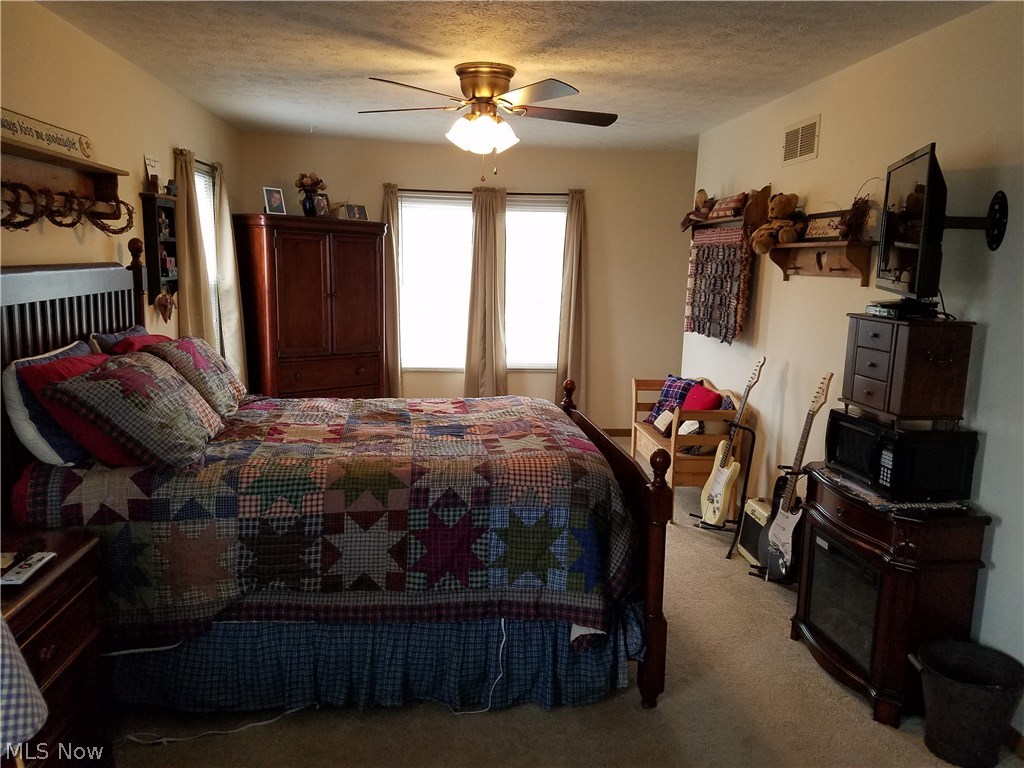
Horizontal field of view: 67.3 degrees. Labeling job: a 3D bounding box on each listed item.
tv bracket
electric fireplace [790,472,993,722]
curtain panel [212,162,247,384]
[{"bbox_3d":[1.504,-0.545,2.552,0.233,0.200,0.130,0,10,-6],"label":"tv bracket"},{"bbox_3d":[1.333,0.738,2.860,0.346,0.728,0.687,0,10,-8],"label":"electric fireplace"},{"bbox_3d":[-1.919,-0.456,5.220,0.138,2.035,0.395,1,10,-6],"label":"curtain panel"}]

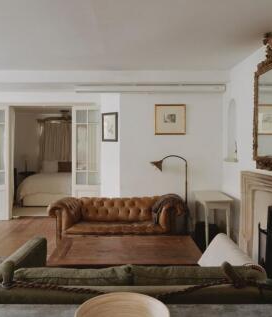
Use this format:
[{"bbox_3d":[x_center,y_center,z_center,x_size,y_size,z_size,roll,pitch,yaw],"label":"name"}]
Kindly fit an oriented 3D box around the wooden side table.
[{"bbox_3d":[1.225,0.969,5.059,0.430,0.750,0.970,0,1,3],"label":"wooden side table"}]

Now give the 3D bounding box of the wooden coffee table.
[{"bbox_3d":[-0.085,1.153,3.302,1.480,0.450,1.000,0,1,0],"label":"wooden coffee table"}]

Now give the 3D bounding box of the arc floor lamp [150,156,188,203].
[{"bbox_3d":[0.580,0.647,5.213,0.700,1.390,0.250,0,1,0],"label":"arc floor lamp"}]

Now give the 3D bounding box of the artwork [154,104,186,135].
[{"bbox_3d":[0.667,-0.737,6.037,0.600,0.590,0.030,0,1,-1],"label":"artwork"}]

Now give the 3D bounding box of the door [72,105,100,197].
[{"bbox_3d":[-1.050,0.103,6.733,0.620,2.420,0.050,0,1,0],"label":"door"}]

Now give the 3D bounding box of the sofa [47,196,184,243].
[{"bbox_3d":[-0.300,1.009,5.080,2.020,0.670,0.880,0,1,-2],"label":"sofa"}]

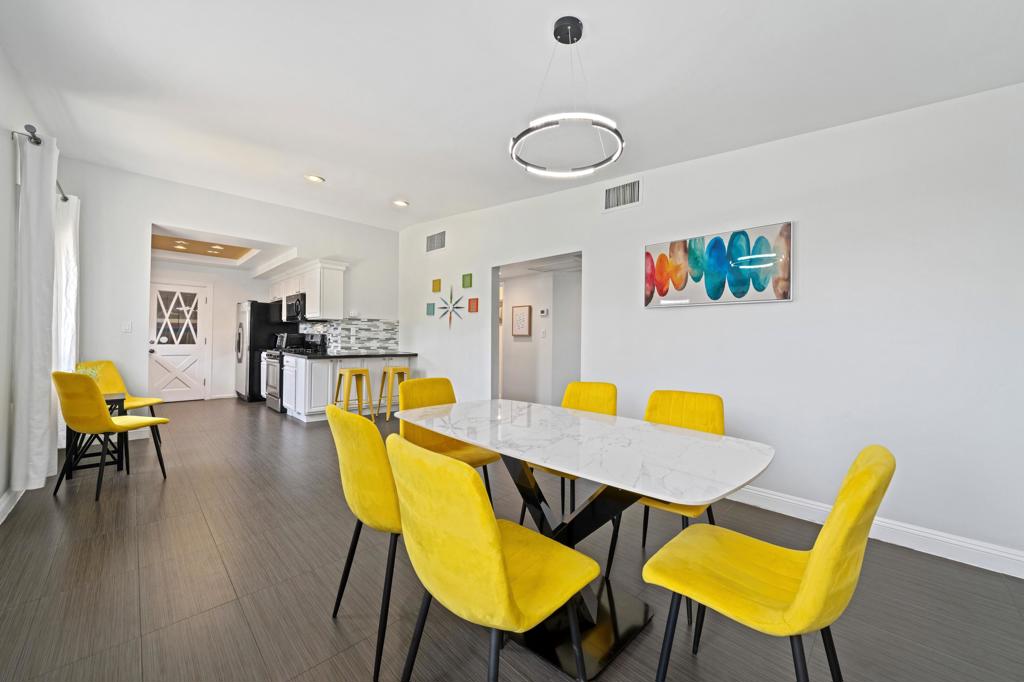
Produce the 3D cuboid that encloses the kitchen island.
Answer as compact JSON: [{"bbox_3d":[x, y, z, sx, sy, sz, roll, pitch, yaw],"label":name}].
[{"bbox_3d":[-2.455,0.649,6.026,1.542,0.904,1.198,1,0,-44],"label":"kitchen island"}]

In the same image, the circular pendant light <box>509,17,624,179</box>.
[{"bbox_3d":[0.254,-1.140,1.816,0.515,0.579,0.515,1,0,0],"label":"circular pendant light"}]

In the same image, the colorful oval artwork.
[{"bbox_3d":[1.490,-0.531,3.010,0.036,0.541,1.045,1,0,-44],"label":"colorful oval artwork"}]

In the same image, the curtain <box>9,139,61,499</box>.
[{"bbox_3d":[-3.216,-0.190,2.707,0.164,2.350,0.520,1,0,-44],"label":"curtain"}]

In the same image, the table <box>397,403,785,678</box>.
[{"bbox_3d":[0.165,0.758,1.778,0.911,0.753,1.650,1,0,-44],"label":"table"}]

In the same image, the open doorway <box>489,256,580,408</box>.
[{"bbox_3d":[0.253,0.126,4.408,0.130,2.023,1.332,1,0,-44],"label":"open doorway"}]

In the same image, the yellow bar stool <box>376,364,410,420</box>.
[{"bbox_3d":[-1.717,0.747,5.849,0.435,0.729,0.441,1,0,-44],"label":"yellow bar stool"}]

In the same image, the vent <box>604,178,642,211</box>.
[{"bbox_3d":[0.973,-1.303,3.575,0.026,0.232,0.388,1,0,-44],"label":"vent"}]

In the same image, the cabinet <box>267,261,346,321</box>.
[{"bbox_3d":[-3.603,-0.754,6.810,0.373,0.842,2.836,1,0,-44],"label":"cabinet"}]

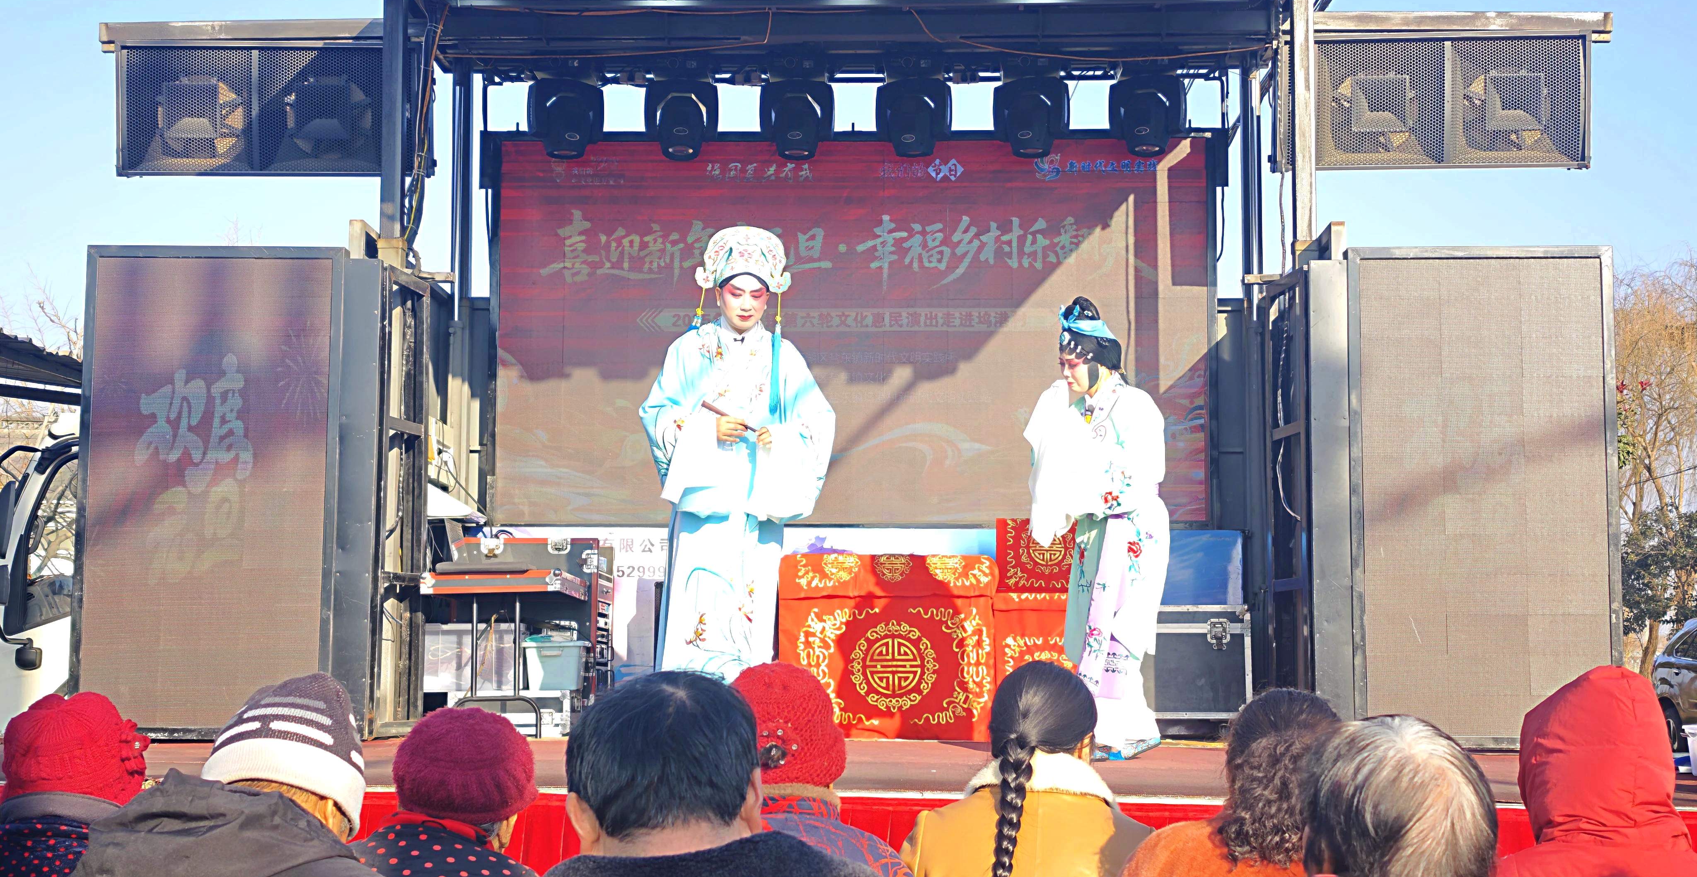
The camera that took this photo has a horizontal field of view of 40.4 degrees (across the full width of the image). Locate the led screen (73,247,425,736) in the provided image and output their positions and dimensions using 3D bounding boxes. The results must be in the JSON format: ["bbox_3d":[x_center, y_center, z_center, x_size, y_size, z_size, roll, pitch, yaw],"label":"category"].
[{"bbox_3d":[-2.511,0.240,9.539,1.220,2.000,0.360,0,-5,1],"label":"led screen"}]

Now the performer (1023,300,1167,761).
[{"bbox_3d":[0.904,0.321,8.380,0.470,1.660,0.380,-4,-7,40],"label":"performer"}]

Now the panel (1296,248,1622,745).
[{"bbox_3d":[2.490,0.234,9.312,1.180,2.010,0.150,0,-6,3],"label":"panel"}]

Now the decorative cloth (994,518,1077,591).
[{"bbox_3d":[0.856,0.511,10.150,0.410,0.330,0.070,0,-5,0],"label":"decorative cloth"}]

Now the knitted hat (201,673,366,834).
[{"bbox_3d":[-0.707,0.392,2.880,0.195,0.180,0.220,16,-15,2],"label":"knitted hat"}]

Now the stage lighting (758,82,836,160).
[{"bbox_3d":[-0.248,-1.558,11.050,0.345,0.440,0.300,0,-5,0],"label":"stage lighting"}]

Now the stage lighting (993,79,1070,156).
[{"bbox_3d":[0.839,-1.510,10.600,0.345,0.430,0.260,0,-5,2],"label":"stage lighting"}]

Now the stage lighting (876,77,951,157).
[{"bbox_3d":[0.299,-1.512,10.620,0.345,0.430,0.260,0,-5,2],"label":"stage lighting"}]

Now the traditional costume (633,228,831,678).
[{"bbox_3d":[-0.389,0.191,8.013,0.680,1.840,0.460,0,-5,0],"label":"traditional costume"}]

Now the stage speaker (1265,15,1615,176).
[{"bbox_3d":[2.509,-1.462,9.950,1.390,0.640,0.420,1,1,3],"label":"stage speaker"}]

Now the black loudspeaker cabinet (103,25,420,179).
[{"bbox_3d":[-2.529,-1.466,10.190,1.340,0.640,0.480,0,2,1],"label":"black loudspeaker cabinet"}]

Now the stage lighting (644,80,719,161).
[{"bbox_3d":[-0.772,-1.477,10.650,0.325,0.370,0.280,0,-5,1],"label":"stage lighting"}]

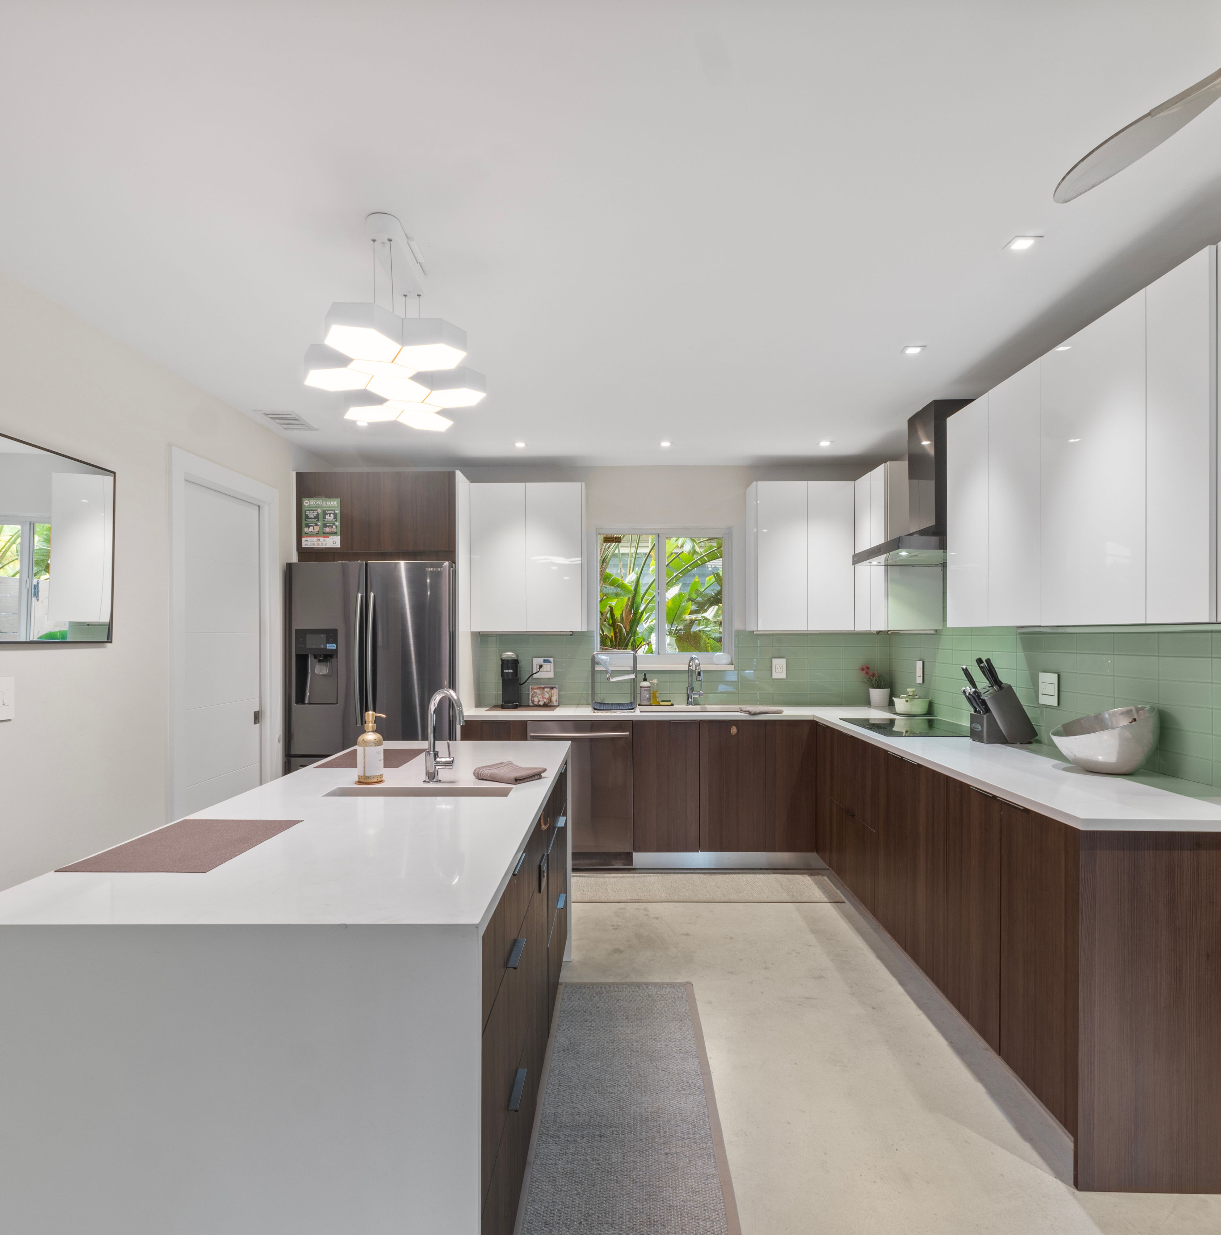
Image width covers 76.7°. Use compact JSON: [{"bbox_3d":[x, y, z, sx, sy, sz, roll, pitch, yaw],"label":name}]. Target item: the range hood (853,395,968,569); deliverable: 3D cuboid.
[{"bbox_3d":[1.580,-0.657,3.860,0.515,0.720,0.750,0,-1,1],"label":"range hood"}]

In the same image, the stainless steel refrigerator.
[{"bbox_3d":[-1.335,0.587,4.600,0.900,1.780,0.780,0,-1,1],"label":"stainless steel refrigerator"}]

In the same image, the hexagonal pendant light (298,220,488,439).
[{"bbox_3d":[-0.613,-0.851,2.220,0.520,0.420,0.920,0,-1,1],"label":"hexagonal pendant light"}]

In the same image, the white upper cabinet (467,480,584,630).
[{"bbox_3d":[-0.515,-0.364,4.928,0.681,0.922,0.342,0,-1,1],"label":"white upper cabinet"}]

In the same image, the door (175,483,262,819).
[{"bbox_3d":[-1.841,0.433,3.680,0.045,2.040,0.760,0,-1,1],"label":"door"}]

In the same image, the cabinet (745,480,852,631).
[{"bbox_3d":[1.203,-0.368,4.911,0.600,0.922,0.342,0,-1,1],"label":"cabinet"}]

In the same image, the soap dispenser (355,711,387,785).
[{"bbox_3d":[-0.734,0.396,2.370,0.094,0.215,0.082,0,-1,1],"label":"soap dispenser"}]

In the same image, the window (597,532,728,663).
[{"bbox_3d":[0.339,-0.134,5.080,0.860,0.860,0.080,0,-1,1],"label":"window"}]

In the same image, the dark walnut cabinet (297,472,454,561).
[{"bbox_3d":[-1.330,-0.563,4.758,0.926,0.526,0.671,0,-1,1],"label":"dark walnut cabinet"}]

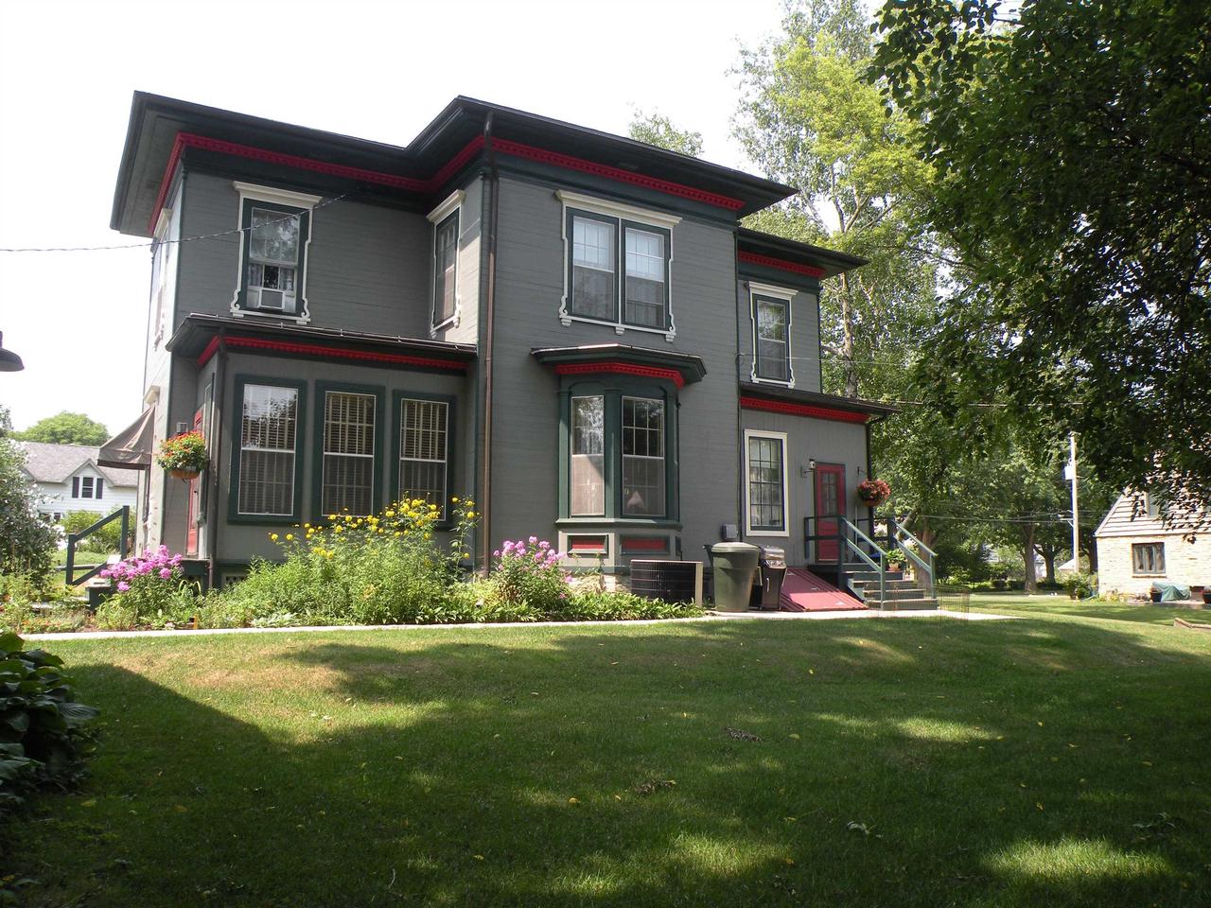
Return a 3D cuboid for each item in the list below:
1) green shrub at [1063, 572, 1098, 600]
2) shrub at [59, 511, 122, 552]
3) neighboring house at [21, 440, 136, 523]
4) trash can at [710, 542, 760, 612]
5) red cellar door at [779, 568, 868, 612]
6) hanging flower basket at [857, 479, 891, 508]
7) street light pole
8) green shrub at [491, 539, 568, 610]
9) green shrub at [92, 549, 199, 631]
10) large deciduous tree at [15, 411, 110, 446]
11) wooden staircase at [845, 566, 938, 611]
[{"bbox_3d":[20.132,5.589,40.000,1.450,1.200,1.300,4,-8,-31],"label":"green shrub"},{"bbox_3d":[-20.648,3.140,38.000,2.700,1.750,2.200,4,-7,-28],"label":"shrub"},{"bbox_3d":[-34.251,3.099,59.750,11.000,7.200,8.000,5,-8,-35],"label":"neighboring house"},{"bbox_3d":[2.278,2.194,16.784,0.900,1.220,0.700,-2,-7,17],"label":"trash can"},{"bbox_3d":[3.891,2.594,18.204,1.700,0.750,1.750,4,-8,-31],"label":"red cellar door"},{"bbox_3d":[5.692,0.835,20.079,0.700,0.600,0.700,0,-6,0],"label":"hanging flower basket"},{"bbox_3d":[28.785,3.515,58.000,0.500,9.600,0.500,4,-8,-31],"label":"street light pole"},{"bbox_3d":[-1.205,1.939,14.950,1.120,1.180,1.000,4,-8,-31],"label":"green shrub"},{"bbox_3d":[-5.908,1.715,12.100,1.250,1.030,1.000,4,-8,-31],"label":"green shrub"},{"bbox_3d":[-51.878,2.840,90.000,10.500,13.600,10.500,4,-8,-31],"label":"large deciduous tree"},{"bbox_3d":[5.257,2.506,17.756,1.530,0.840,1.060,4,-8,-31],"label":"wooden staircase"}]

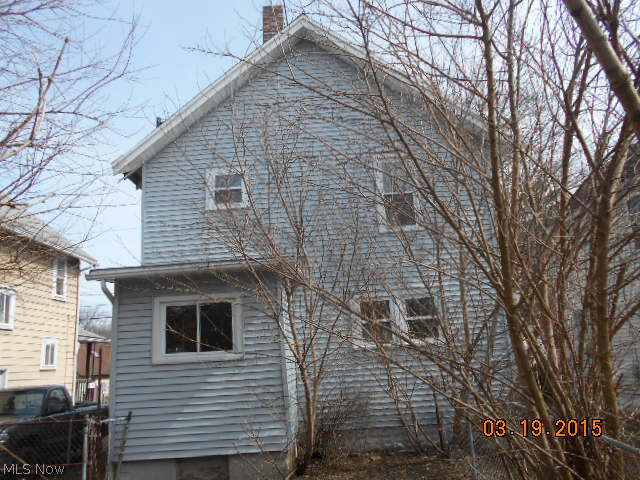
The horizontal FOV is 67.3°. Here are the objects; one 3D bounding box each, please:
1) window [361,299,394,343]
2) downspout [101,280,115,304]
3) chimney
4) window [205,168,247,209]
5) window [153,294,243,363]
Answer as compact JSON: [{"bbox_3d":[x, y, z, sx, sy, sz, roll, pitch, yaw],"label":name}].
[{"bbox_3d":[1.066,1.548,9.124,0.624,0.863,0.110,-4,-12,0],"label":"window"},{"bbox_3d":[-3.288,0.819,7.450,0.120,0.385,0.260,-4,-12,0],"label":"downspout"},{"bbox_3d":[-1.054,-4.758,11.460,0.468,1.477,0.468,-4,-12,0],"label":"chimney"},{"bbox_3d":[-1.877,-1.026,9.730,0.822,0.863,0.110,-4,-12,0],"label":"window"},{"bbox_3d":[-1.888,1.360,7.454,1.373,1.014,0.120,-4,-12,0],"label":"window"}]

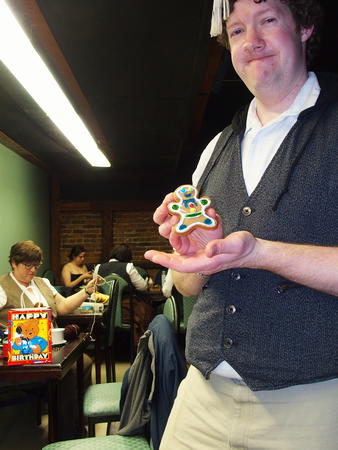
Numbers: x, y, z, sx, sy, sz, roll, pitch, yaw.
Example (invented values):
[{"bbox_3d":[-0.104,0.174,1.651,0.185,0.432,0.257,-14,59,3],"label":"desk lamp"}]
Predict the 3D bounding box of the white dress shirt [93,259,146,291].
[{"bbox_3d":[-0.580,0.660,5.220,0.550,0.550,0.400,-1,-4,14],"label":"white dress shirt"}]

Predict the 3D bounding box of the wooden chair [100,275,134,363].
[{"bbox_3d":[-0.605,1.040,5.100,0.450,1.000,0.550,-1,-4,10],"label":"wooden chair"}]

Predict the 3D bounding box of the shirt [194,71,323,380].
[{"bbox_3d":[0.220,0.006,0.950,0.560,0.680,0.360,-3,-4,37],"label":"shirt"}]

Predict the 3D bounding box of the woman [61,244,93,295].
[{"bbox_3d":[-1.020,0.920,5.460,0.780,1.280,0.500,-3,-4,40],"label":"woman"}]

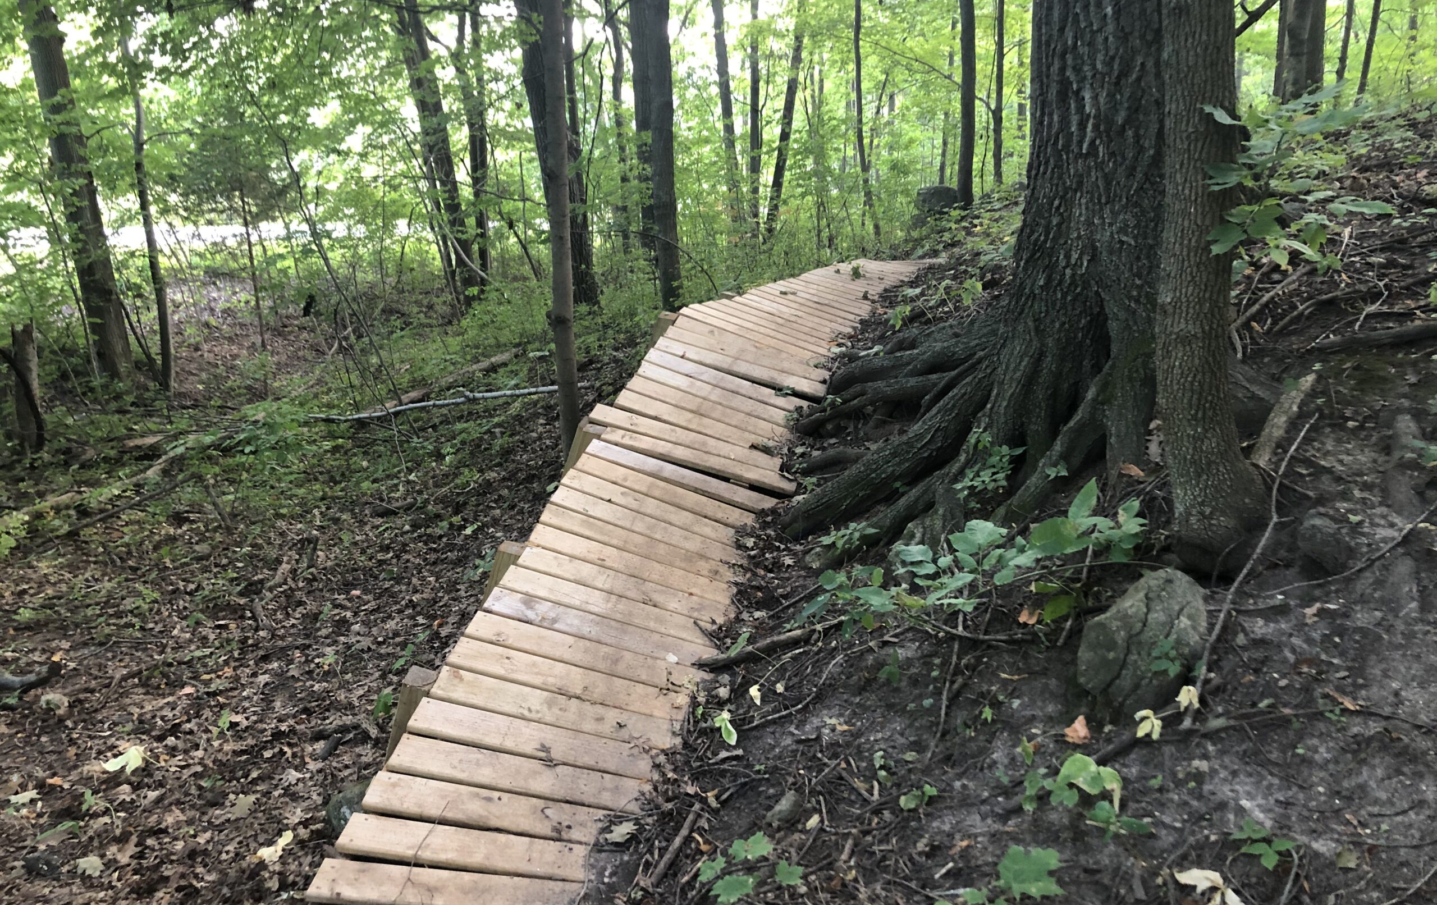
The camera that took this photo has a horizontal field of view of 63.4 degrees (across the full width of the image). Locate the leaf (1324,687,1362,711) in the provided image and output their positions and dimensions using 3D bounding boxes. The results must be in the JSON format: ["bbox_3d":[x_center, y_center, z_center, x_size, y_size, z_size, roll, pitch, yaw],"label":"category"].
[{"bbox_3d":[1.397,0.551,2.600,0.045,0.025,0.110,-4,16,-12],"label":"leaf"}]

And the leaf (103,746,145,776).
[{"bbox_3d":[-1.815,0.941,3.550,0.120,0.045,0.090,6,16,-2],"label":"leaf"}]

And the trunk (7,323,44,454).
[{"bbox_3d":[-4.708,-0.438,7.907,0.210,0.875,0.210,-3,14,-31],"label":"trunk"}]

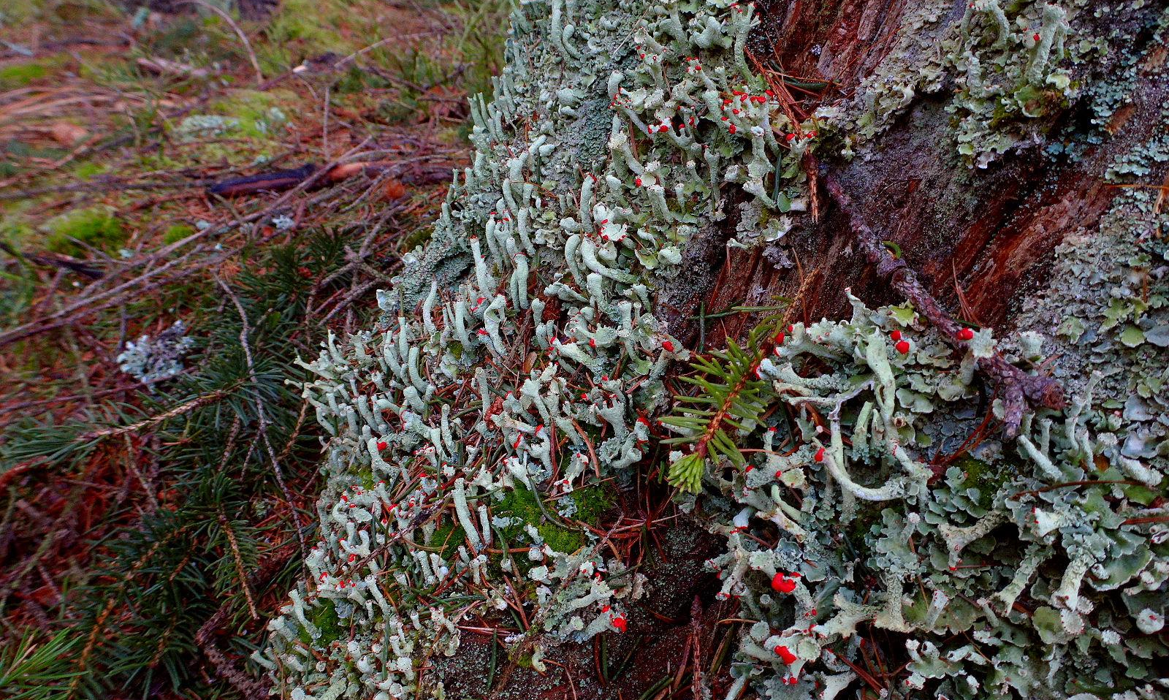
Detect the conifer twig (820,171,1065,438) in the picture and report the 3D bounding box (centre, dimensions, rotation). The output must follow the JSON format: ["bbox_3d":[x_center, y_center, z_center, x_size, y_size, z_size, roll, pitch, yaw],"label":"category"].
[{"bbox_3d":[0.115,-0.022,0.266,0.108,0.022,0.014,59,23,17],"label":"conifer twig"}]

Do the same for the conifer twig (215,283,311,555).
[{"bbox_3d":[-0.157,0.024,0.375,0.022,0.013,0.180,-21,52,-14],"label":"conifer twig"}]

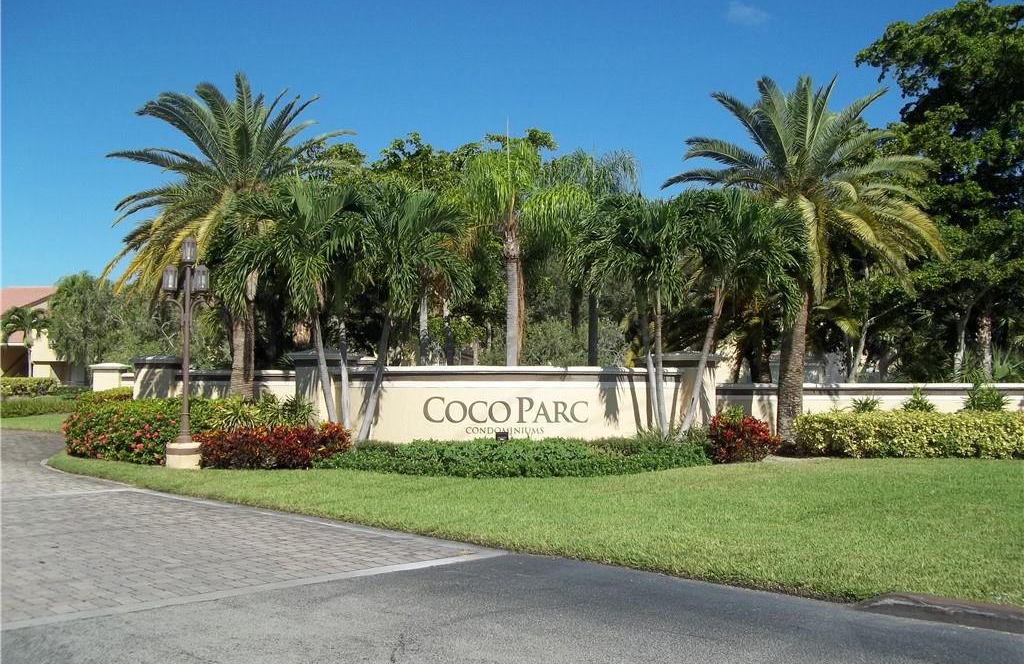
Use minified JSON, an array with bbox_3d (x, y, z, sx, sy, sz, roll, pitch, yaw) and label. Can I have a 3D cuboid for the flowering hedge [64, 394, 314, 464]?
[{"bbox_3d":[-6.750,2.029,19.416,7.200,1.160,2.600,-1,-4,24],"label":"flowering hedge"}]

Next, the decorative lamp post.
[{"bbox_3d":[-6.004,0.361,17.408,0.846,4.303,0.800,0,-3,0],"label":"decorative lamp post"}]

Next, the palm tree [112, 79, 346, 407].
[{"bbox_3d":[-6.964,-1.814,23.141,6.022,9.218,6.000,0,-3,0],"label":"palm tree"}]

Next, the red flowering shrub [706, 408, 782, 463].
[{"bbox_3d":[4.576,2.051,18.714,1.463,1.035,1.300,0,-3,0],"label":"red flowering shrub"}]

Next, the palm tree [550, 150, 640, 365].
[{"bbox_3d":[2.631,-1.342,30.125,2.934,9.111,3.100,0,-3,0],"label":"palm tree"}]

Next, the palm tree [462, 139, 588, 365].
[{"bbox_3d":[0.388,-1.279,27.117,3.617,8.643,3.600,0,-3,0],"label":"palm tree"}]

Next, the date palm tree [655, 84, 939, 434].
[{"bbox_3d":[7.064,-1.772,22.938,6.834,9.091,6.600,0,-3,0],"label":"date palm tree"}]

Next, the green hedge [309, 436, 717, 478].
[{"bbox_3d":[0.000,2.192,17.003,7.400,0.570,2.800,0,-3,0],"label":"green hedge"}]

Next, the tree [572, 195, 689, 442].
[{"bbox_3d":[2.365,-0.104,19.037,2.375,5.376,2.400,0,-3,0],"label":"tree"}]

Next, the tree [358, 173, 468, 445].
[{"bbox_3d":[-1.962,-0.277,18.846,2.271,5.700,2.400,0,-3,0],"label":"tree"}]

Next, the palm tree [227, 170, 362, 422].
[{"bbox_3d":[-4.398,-0.283,18.947,2.725,5.722,2.600,0,-3,0],"label":"palm tree"}]

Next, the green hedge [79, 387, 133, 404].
[{"bbox_3d":[-8.340,1.695,19.432,1.400,1.150,1.000,0,-4,0],"label":"green hedge"}]

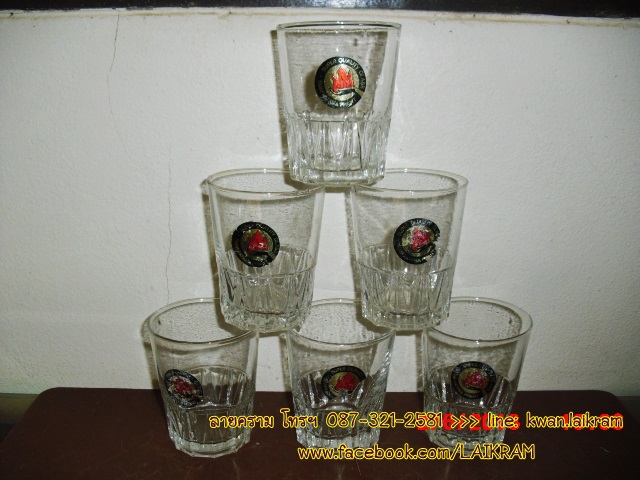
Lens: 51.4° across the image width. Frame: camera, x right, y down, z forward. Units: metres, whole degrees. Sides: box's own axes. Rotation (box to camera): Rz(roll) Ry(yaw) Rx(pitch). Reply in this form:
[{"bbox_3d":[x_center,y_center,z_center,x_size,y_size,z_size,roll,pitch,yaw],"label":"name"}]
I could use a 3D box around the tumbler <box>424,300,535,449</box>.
[{"bbox_3d":[0.076,0.068,0.332,0.052,0.065,0.052,3,18,10],"label":"tumbler"}]

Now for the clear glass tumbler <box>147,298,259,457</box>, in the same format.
[{"bbox_3d":[-0.055,0.068,0.329,0.052,0.065,0.052,0,17,0],"label":"clear glass tumbler"}]

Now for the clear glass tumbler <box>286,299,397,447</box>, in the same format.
[{"bbox_3d":[0.010,0.069,0.328,0.052,0.065,0.052,-1,17,-3],"label":"clear glass tumbler"}]

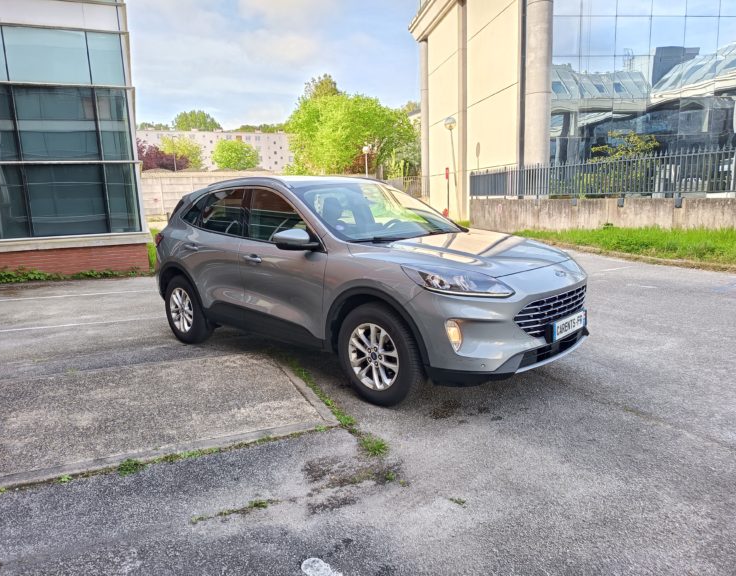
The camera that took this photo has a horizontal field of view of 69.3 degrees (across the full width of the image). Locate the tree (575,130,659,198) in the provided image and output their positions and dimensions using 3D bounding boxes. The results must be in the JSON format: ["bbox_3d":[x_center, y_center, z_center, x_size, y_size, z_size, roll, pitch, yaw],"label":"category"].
[{"bbox_3d":[7.562,-3.698,16.175,2.500,2.100,2.000,2,11,25],"label":"tree"}]

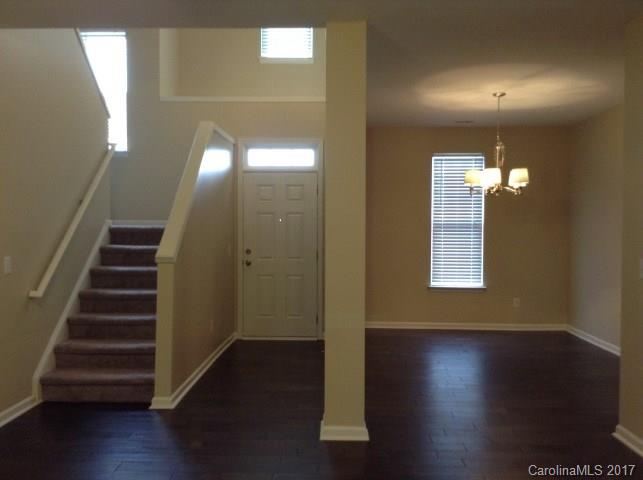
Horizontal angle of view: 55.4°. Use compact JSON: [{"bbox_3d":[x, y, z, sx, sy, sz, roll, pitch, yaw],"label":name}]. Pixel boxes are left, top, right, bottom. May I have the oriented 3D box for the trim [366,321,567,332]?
[{"bbox_3d":[1.901,1.161,8.200,2.707,0.095,0.020,0,1,1],"label":"trim"}]

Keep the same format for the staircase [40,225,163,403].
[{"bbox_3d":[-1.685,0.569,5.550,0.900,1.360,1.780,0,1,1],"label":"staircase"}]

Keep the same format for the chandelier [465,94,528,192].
[{"bbox_3d":[1.767,-0.963,6.152,0.645,1.025,0.645,0,1,1],"label":"chandelier"}]

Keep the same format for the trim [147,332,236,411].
[{"bbox_3d":[-1.168,1.195,6.072,0.170,0.090,2.940,0,1,1],"label":"trim"}]

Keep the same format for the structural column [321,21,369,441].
[{"bbox_3d":[0.164,-0.055,4.077,0.300,2.700,0.290,0,1,1],"label":"structural column"}]

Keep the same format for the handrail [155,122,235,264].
[{"bbox_3d":[-1.122,-0.507,5.905,0.147,1.280,2.770,0,1,1],"label":"handrail"}]

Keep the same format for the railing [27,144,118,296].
[{"bbox_3d":[-2.116,-0.260,5.380,0.100,0.070,2.080,0,41,1],"label":"railing"}]

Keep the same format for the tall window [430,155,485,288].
[{"bbox_3d":[1.825,-0.256,8.208,0.713,1.786,0.050,0,1,1],"label":"tall window"}]

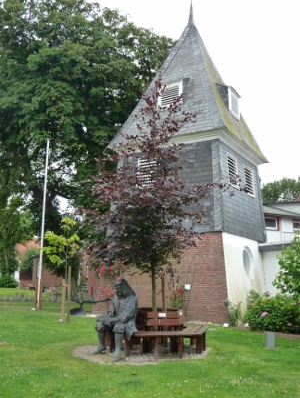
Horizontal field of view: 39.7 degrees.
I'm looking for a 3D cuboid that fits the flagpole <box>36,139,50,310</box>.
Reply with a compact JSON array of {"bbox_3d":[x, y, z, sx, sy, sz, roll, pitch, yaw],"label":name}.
[{"bbox_3d":[-4.470,0.917,17.498,0.090,7.200,0.090,1,-10,0],"label":"flagpole"}]

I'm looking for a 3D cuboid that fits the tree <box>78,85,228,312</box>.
[{"bbox_3d":[0.076,0.200,9.082,3.100,5.900,3.000,1,-10,0],"label":"tree"}]

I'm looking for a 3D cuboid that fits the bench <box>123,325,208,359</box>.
[{"bbox_3d":[0.133,2.728,8.640,2.320,0.770,2.030,4,-10,-15],"label":"bench"}]

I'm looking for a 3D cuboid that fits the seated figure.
[{"bbox_3d":[-0.628,2.285,8.055,0.760,1.410,0.970,-8,-14,43],"label":"seated figure"}]

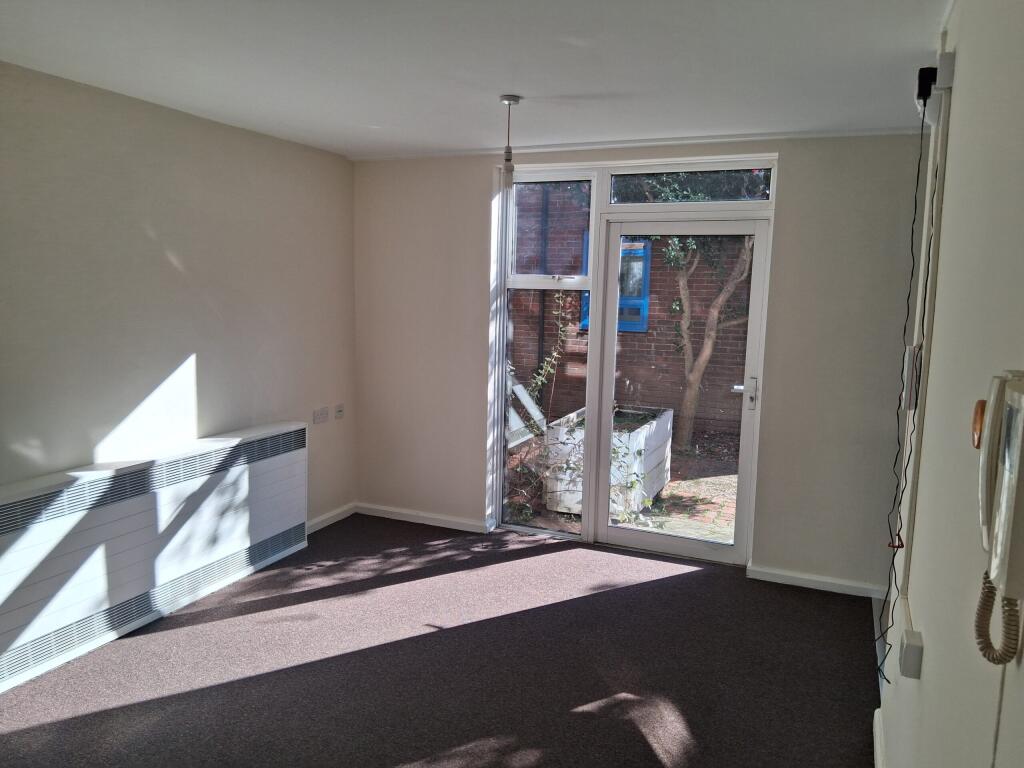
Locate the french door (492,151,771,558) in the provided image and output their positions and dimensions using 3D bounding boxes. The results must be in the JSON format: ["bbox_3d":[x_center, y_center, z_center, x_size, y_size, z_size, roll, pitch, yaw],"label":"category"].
[{"bbox_3d":[0.677,-0.147,4.587,1.593,2.276,0.080,4,8,23],"label":"french door"}]

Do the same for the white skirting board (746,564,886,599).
[{"bbox_3d":[1.617,1.054,4.097,0.687,0.064,0.018,4,8,23],"label":"white skirting board"}]

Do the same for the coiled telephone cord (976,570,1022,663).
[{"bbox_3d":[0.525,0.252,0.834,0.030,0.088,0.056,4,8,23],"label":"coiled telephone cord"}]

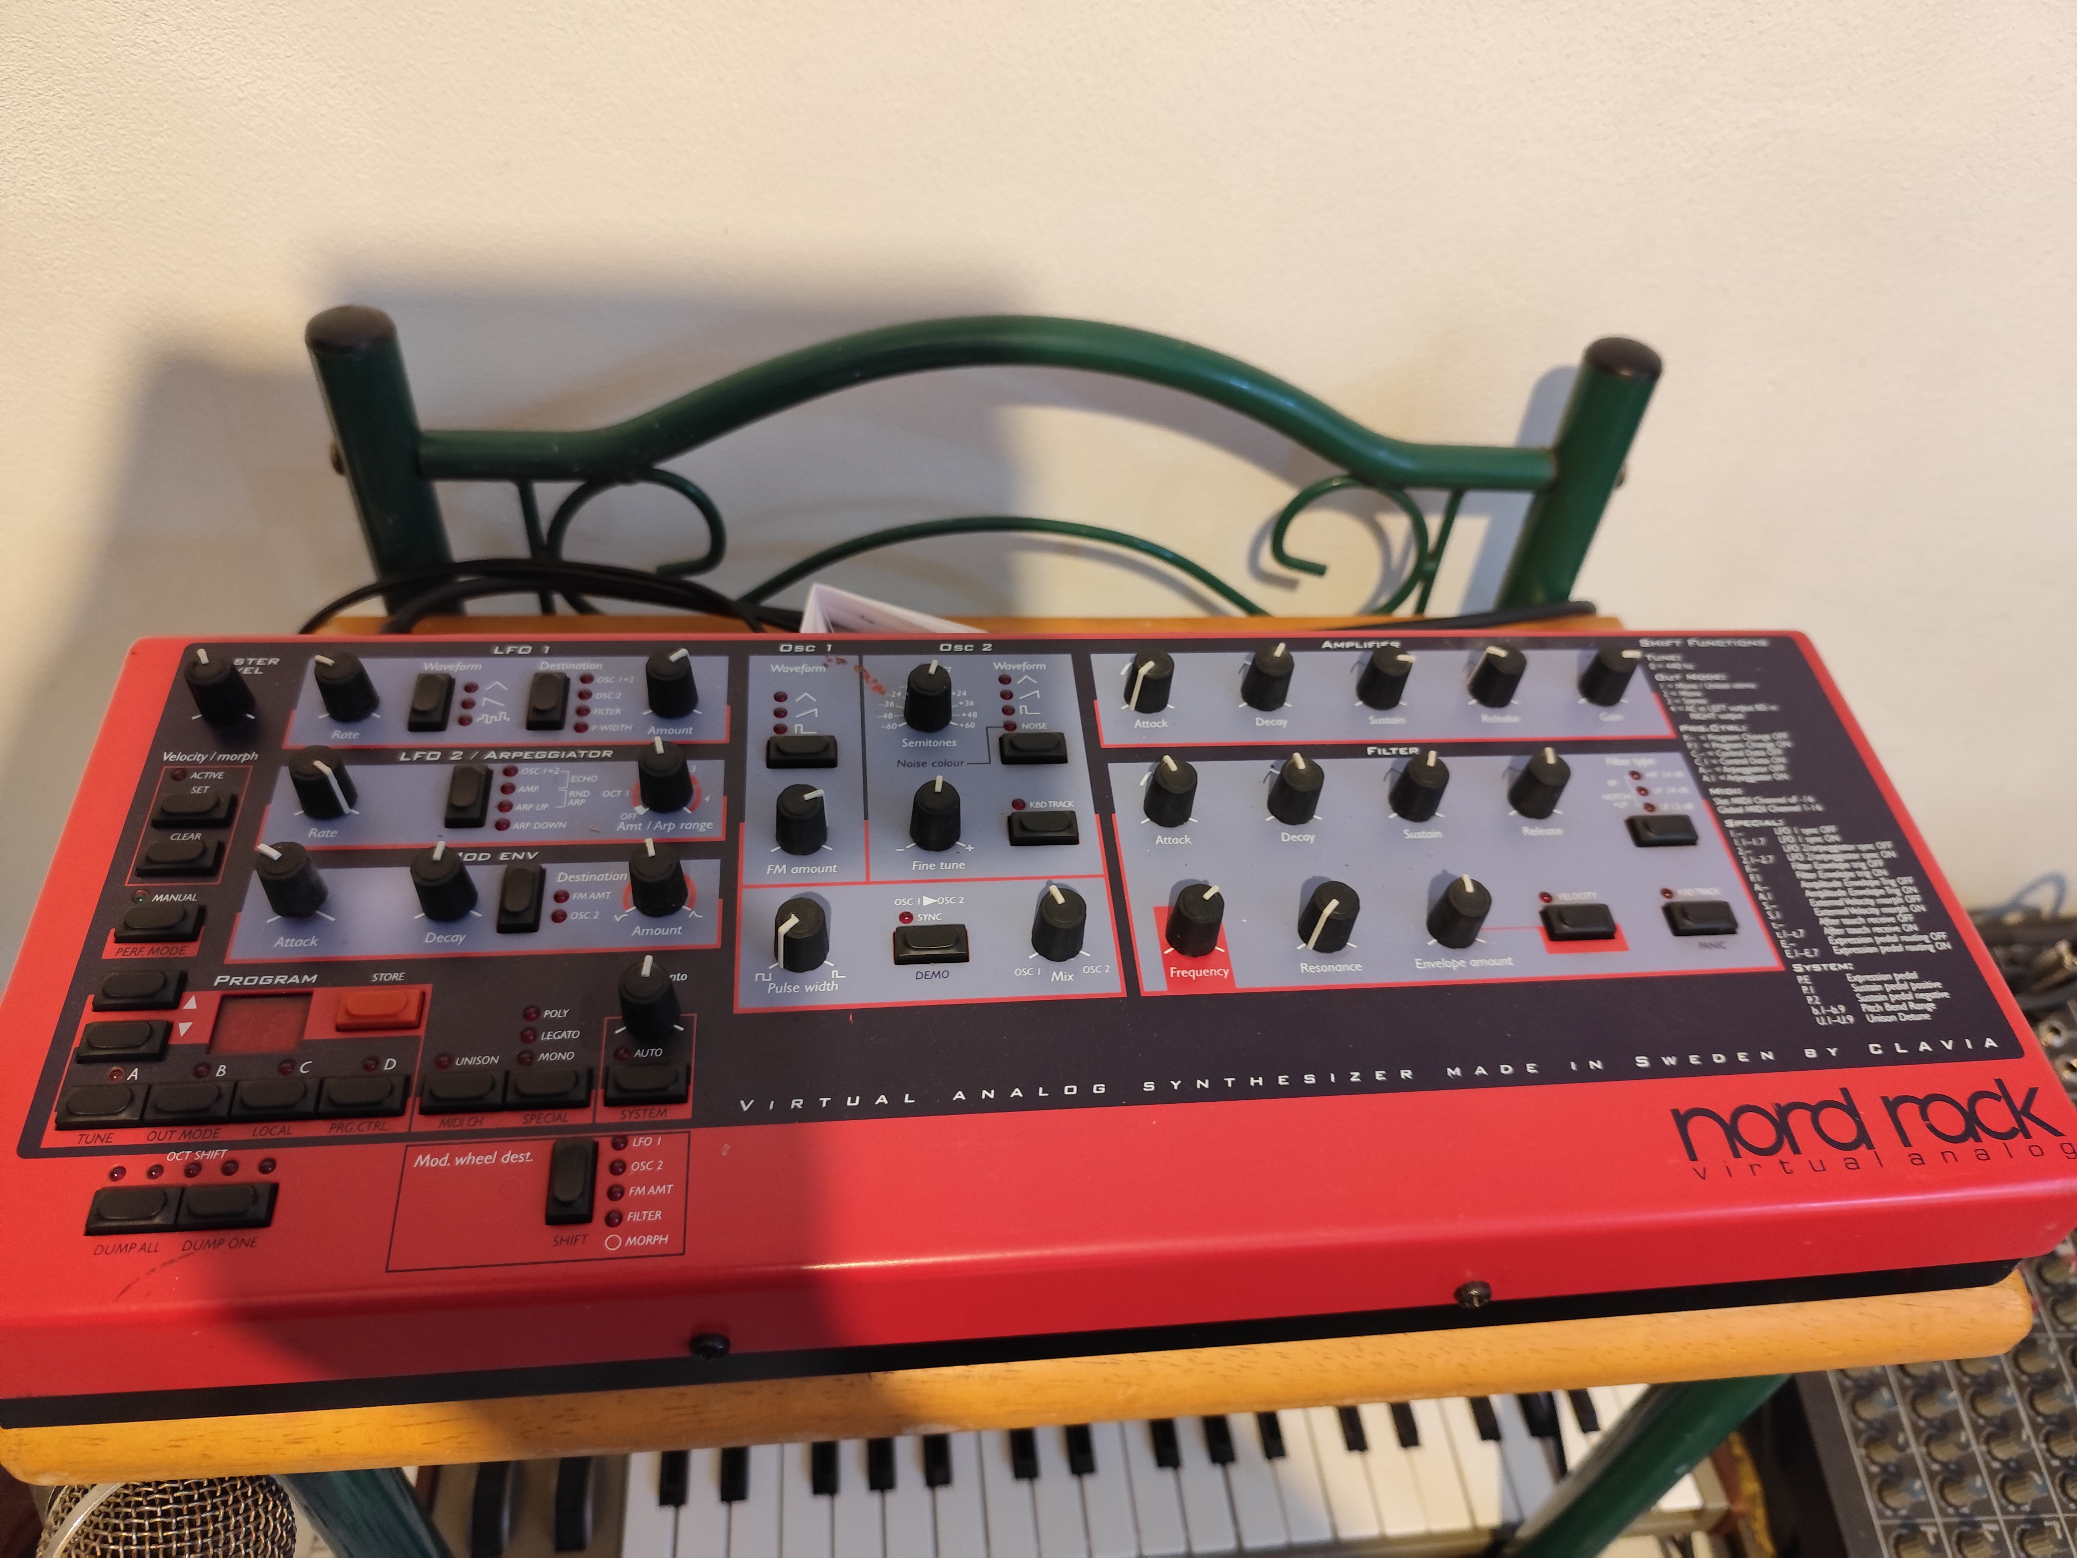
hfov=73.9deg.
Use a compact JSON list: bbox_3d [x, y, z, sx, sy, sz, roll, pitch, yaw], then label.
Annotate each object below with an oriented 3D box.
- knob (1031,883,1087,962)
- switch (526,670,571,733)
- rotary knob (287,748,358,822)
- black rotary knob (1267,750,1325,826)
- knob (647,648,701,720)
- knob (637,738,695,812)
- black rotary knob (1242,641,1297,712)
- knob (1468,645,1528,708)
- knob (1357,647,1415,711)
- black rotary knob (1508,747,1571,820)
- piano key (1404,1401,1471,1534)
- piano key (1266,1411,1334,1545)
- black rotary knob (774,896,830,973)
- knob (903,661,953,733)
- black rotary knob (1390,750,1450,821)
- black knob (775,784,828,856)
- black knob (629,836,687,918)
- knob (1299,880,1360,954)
[{"bbox_3d":[0.005,0.031,0.300,0.012,0.013,0.012,3,54,-5],"label":"knob"},{"bbox_3d":[-0.116,-0.019,0.326,0.008,0.004,0.016,-1,55,-8],"label":"switch"},{"bbox_3d":[-0.161,0.000,0.310,0.012,0.014,0.012,4,54,-5],"label":"rotary knob"},{"bbox_3d":[0.062,0.003,0.332,0.011,0.013,0.012,-6,55,-11],"label":"black rotary knob"},{"bbox_3d":[-0.087,-0.023,0.328,0.012,0.013,0.012,3,54,-5],"label":"knob"},{"bbox_3d":[-0.087,-0.001,0.321,0.012,0.014,0.012,-10,57,-14],"label":"knob"},{"bbox_3d":[0.059,-0.026,0.352,0.011,0.013,0.012,3,54,-5],"label":"black rotary knob"},{"bbox_3d":[0.119,-0.026,0.357,0.012,0.013,0.012,3,54,-5],"label":"knob"},{"bbox_3d":[0.090,-0.026,0.356,0.012,0.013,0.011,-4,55,-10],"label":"knob"},{"bbox_3d":[0.124,0.001,0.341,0.011,0.013,0.012,9,54,-1],"label":"black rotary knob"},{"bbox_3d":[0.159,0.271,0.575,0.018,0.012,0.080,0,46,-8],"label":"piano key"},{"bbox_3d":[0.102,0.271,0.570,0.019,0.012,0.083,0,46,-8],"label":"piano key"},{"bbox_3d":[-0.051,0.033,0.295,0.011,0.013,0.012,3,54,-5],"label":"black rotary knob"},{"bbox_3d":[-0.026,-0.020,0.333,0.012,0.013,0.012,3,54,-5],"label":"knob"},{"bbox_3d":[0.092,0.002,0.332,0.012,0.013,0.012,16,54,5],"label":"black rotary knob"},{"bbox_3d":[-0.053,0.009,0.309,0.012,0.013,0.012,3,54,-5],"label":"black knob"},{"bbox_3d":[-0.084,0.022,0.305,0.012,0.014,0.012,-14,58,-16],"label":"black knob"},{"bbox_3d":[0.067,0.031,0.318,0.012,0.014,0.012,4,54,-5],"label":"knob"}]

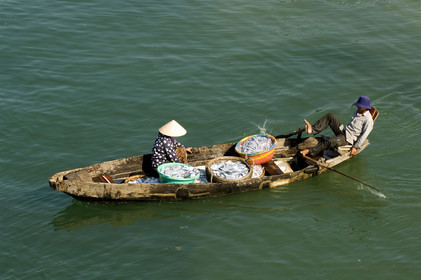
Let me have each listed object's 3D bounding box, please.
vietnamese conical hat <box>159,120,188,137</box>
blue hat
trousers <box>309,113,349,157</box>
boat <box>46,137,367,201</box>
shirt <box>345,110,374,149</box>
[{"bbox_3d":[-0.569,-0.214,29.666,0.425,0.180,0.425,4,28,-2],"label":"vietnamese conical hat"},{"bbox_3d":[2.386,-0.585,30.064,0.285,0.150,0.270,-4,33,-33],"label":"blue hat"},{"bbox_3d":[1.856,-0.086,30.202,0.600,0.520,0.500,-5,28,-9],"label":"trousers"},{"bbox_3d":[-0.016,0.469,30.047,5.050,0.620,1.220,-6,29,-11],"label":"boat"},{"bbox_3d":[2.340,-0.173,30.272,0.320,0.600,0.460,15,16,-36],"label":"shirt"}]

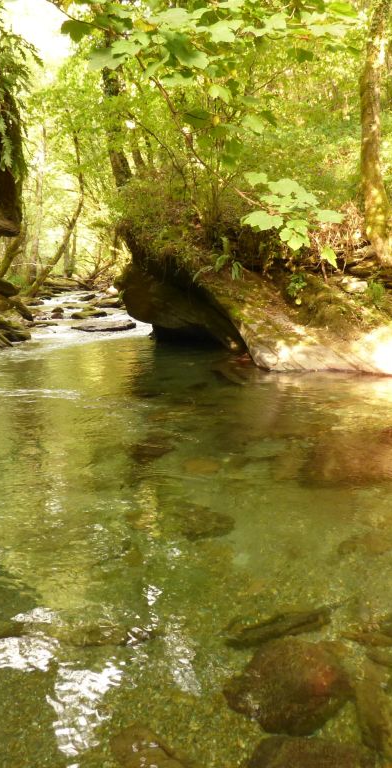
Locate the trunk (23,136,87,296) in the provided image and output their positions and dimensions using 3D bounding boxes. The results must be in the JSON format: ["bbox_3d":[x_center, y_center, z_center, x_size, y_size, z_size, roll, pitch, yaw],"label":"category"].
[{"bbox_3d":[-2.950,-3.480,12.400,1.200,3.300,0.600,-3,13,-13],"label":"trunk"}]

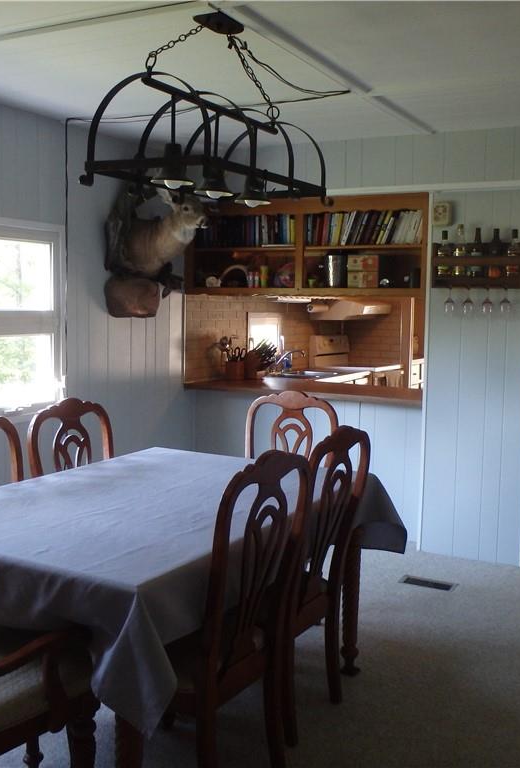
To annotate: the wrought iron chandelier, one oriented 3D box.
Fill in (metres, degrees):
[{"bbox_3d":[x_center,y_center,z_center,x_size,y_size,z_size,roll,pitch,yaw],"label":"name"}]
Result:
[{"bbox_3d":[-0.138,-0.954,2.894,0.478,0.587,0.943,4,7,28],"label":"wrought iron chandelier"}]

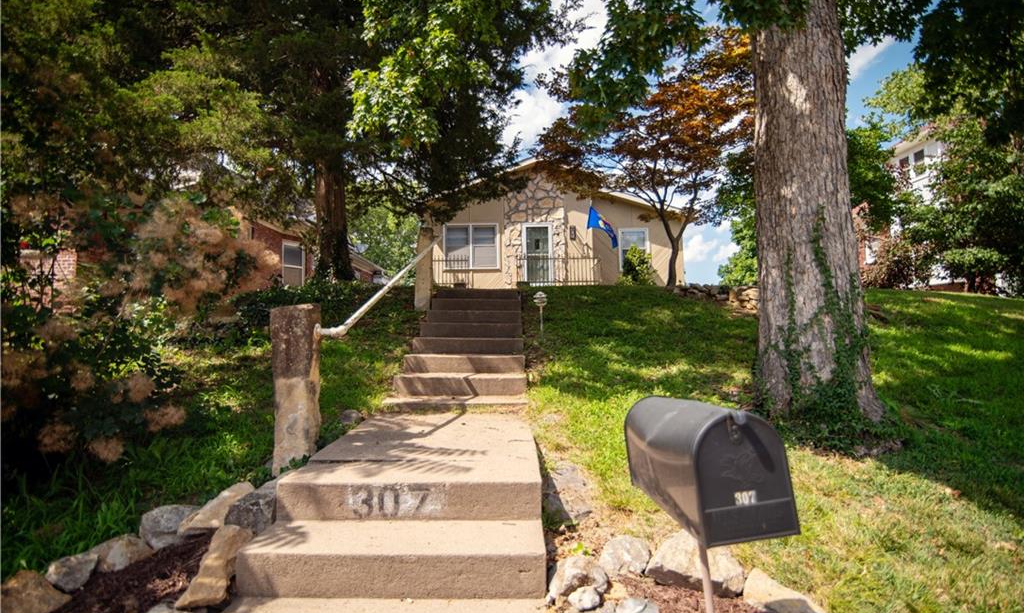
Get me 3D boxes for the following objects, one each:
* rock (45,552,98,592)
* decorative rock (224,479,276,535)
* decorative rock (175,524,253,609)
[{"bbox_3d":[-1.840,1.105,1.900,0.180,0.130,0.140,1,-2,-22],"label":"rock"},{"bbox_3d":[-1.220,0.925,2.120,0.220,0.200,0.250,0,-2,0],"label":"decorative rock"},{"bbox_3d":[-1.170,1.030,1.800,0.190,0.210,0.300,0,-1,0],"label":"decorative rock"}]

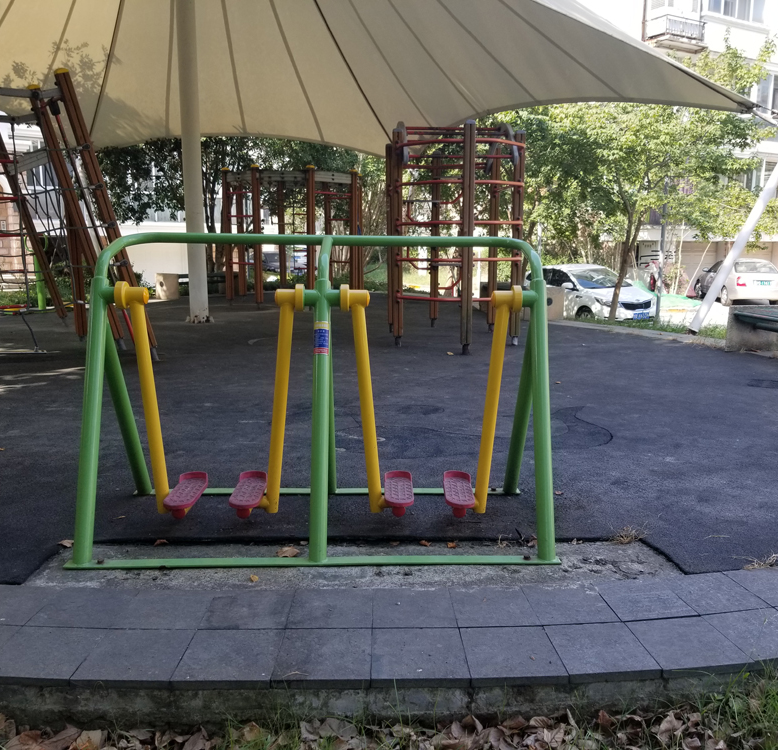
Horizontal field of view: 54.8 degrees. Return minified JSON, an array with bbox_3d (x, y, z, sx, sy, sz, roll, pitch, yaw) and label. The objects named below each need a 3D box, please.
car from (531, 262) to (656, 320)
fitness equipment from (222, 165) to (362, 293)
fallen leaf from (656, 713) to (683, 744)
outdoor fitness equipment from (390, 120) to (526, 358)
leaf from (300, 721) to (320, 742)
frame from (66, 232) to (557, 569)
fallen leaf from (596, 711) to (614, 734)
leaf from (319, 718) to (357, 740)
[{"bbox_3d":[4.685,-1.939,18.334,1.720,1.460,4.370,-4,11,-22],"label":"car"},{"bbox_3d":[-1.964,-2.827,15.546,2.780,2.680,2.780,0,10,0],"label":"fitness equipment"},{"bbox_3d":[0.816,1.028,2.185,0.070,0.040,0.075,0,10,0],"label":"fallen leaf"},{"bbox_3d":[0.804,-1.770,9.893,1.650,2.600,2.950,-1,10,-4],"label":"outdoor fitness equipment"},{"bbox_3d":[-0.230,1.029,2.168,0.062,0.028,0.065,0,10,0],"label":"leaf"},{"bbox_3d":[-0.307,0.042,3.374,2.000,1.320,0.940,0,10,-1],"label":"frame"},{"bbox_3d":[0.635,1.023,2.212,0.048,0.035,0.055,0,10,0],"label":"fallen leaf"},{"bbox_3d":[-0.146,1.028,2.178,0.110,0.030,0.070,0,10,0],"label":"leaf"}]

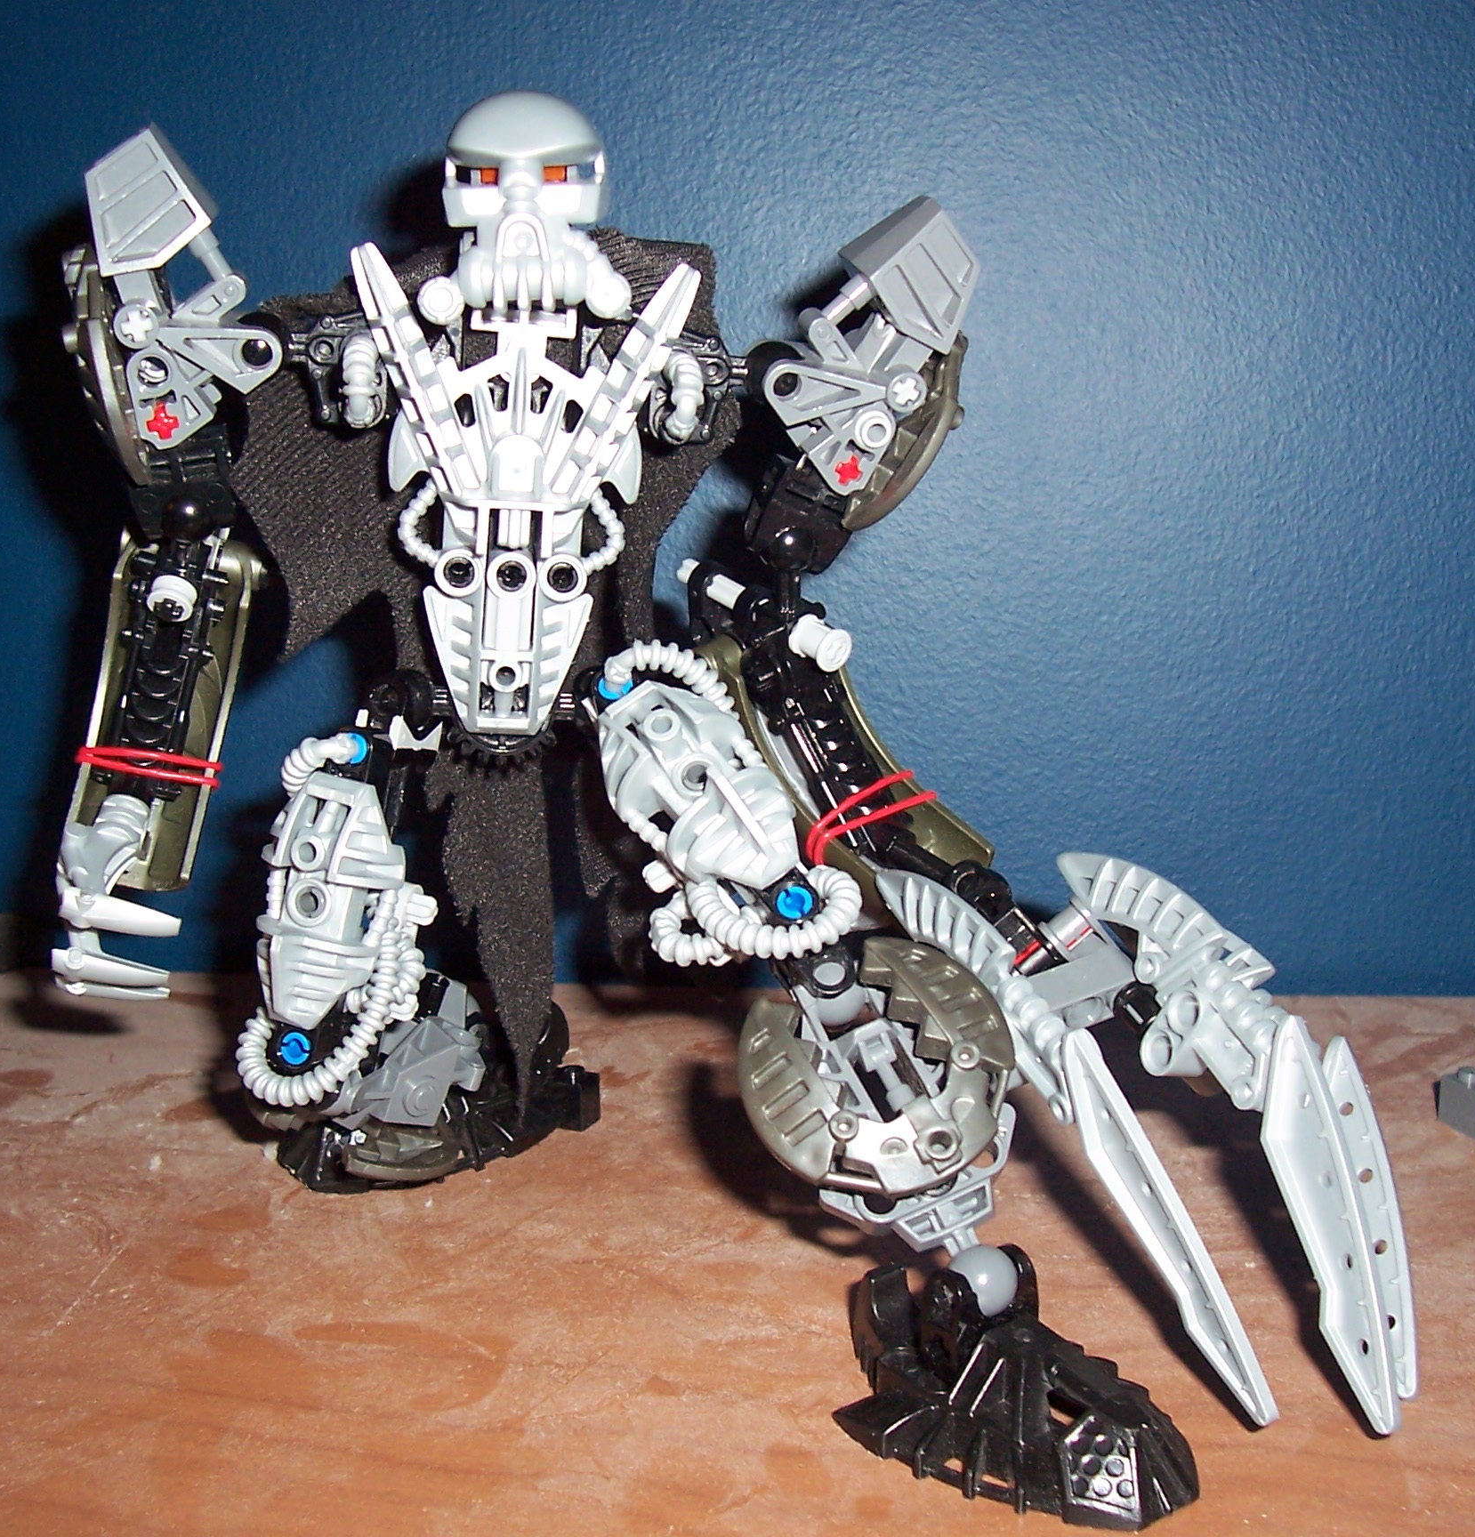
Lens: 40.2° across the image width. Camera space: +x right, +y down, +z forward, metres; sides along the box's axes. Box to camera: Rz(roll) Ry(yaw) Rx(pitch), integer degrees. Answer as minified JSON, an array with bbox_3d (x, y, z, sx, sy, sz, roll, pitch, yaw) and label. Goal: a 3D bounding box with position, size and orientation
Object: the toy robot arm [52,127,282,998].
[{"bbox_3d":[-0.092,-0.033,0.322,0.037,0.137,0.039,-1,10,-14],"label":"toy robot arm"}]

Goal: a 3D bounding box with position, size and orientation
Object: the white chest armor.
[{"bbox_3d":[-0.033,-0.043,0.311,0.052,0.076,0.024,0,10,-10],"label":"white chest armor"}]

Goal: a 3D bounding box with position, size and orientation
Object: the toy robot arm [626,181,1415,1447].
[{"bbox_3d":[0.042,0.005,0.319,0.064,0.202,0.071,-23,-8,-3],"label":"toy robot arm"}]

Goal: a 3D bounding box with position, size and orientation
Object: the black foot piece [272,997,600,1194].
[{"bbox_3d":[-0.062,0.061,0.402,0.061,0.028,0.044,-8,13,-39],"label":"black foot piece"}]

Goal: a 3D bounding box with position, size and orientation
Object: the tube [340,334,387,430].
[{"bbox_3d":[-0.057,-0.060,0.309,0.007,0.015,0.009,-2,10,-9],"label":"tube"}]

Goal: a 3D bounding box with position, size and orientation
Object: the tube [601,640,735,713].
[{"bbox_3d":[-0.011,-0.015,0.320,0.021,0.011,0.011,10,10,-7],"label":"tube"}]

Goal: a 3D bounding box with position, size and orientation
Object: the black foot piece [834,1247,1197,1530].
[{"bbox_3d":[0.038,0.081,0.285,0.043,0.027,0.059,-9,13,-42],"label":"black foot piece"}]

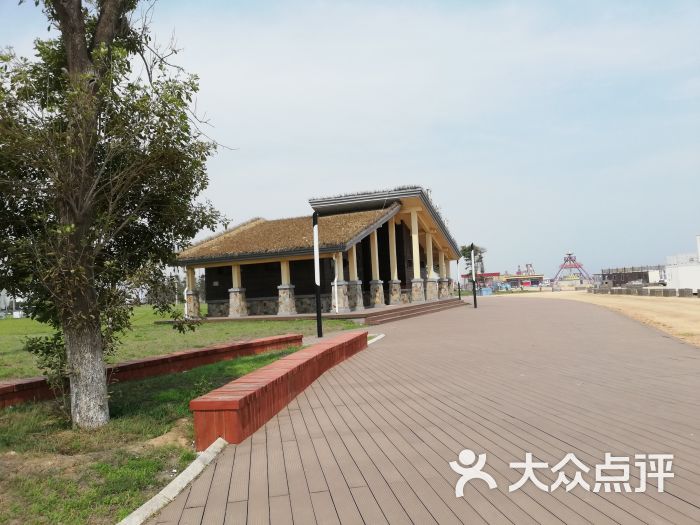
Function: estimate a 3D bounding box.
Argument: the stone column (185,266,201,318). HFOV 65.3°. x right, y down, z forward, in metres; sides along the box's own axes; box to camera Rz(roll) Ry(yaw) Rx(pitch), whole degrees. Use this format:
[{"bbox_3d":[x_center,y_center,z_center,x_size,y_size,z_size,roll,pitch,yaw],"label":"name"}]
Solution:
[{"bbox_3d":[-8.514,1.616,29.469,0.690,2.809,0.690,-5,-3,23],"label":"stone column"}]

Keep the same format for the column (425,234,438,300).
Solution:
[{"bbox_3d":[5.790,0.270,38.941,0.690,4.848,0.690,-5,-3,23],"label":"column"}]

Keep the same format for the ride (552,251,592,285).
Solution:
[{"bbox_3d":[45.641,1.231,112.000,6.800,6.872,4.600,-6,-4,38],"label":"ride"}]

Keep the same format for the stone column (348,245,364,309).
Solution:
[{"bbox_3d":[0.192,0.745,26.690,0.690,3.266,0.690,-5,-3,23],"label":"stone column"}]

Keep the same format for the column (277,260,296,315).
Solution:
[{"bbox_3d":[-3.159,1.246,27.163,0.690,2.699,0.690,-5,-3,23],"label":"column"}]

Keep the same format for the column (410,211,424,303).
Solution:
[{"bbox_3d":[4.411,-0.423,36.265,0.690,6.110,0.690,-5,-3,23],"label":"column"}]

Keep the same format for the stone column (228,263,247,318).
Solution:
[{"bbox_3d":[-5.833,1.454,28.311,0.690,2.708,0.690,-5,-3,23],"label":"stone column"}]

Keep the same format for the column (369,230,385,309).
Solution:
[{"bbox_3d":[1.437,0.355,29.809,0.690,4.228,0.690,-5,-3,23],"label":"column"}]

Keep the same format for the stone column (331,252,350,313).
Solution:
[{"bbox_3d":[-0.488,0.951,26.020,0.690,2.865,0.690,-5,-3,23],"label":"stone column"}]

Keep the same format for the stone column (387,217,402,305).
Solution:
[{"bbox_3d":[2.632,-0.111,32.573,0.690,5.307,0.690,-5,-3,23],"label":"stone column"}]

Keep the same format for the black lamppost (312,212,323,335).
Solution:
[{"bbox_3d":[-1.075,0.354,17.807,0.150,4.134,0.150,-5,-3,23],"label":"black lamppost"}]

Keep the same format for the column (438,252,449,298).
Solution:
[{"bbox_3d":[7.172,1.001,42.040,0.690,3.556,0.690,-5,-3,23],"label":"column"}]

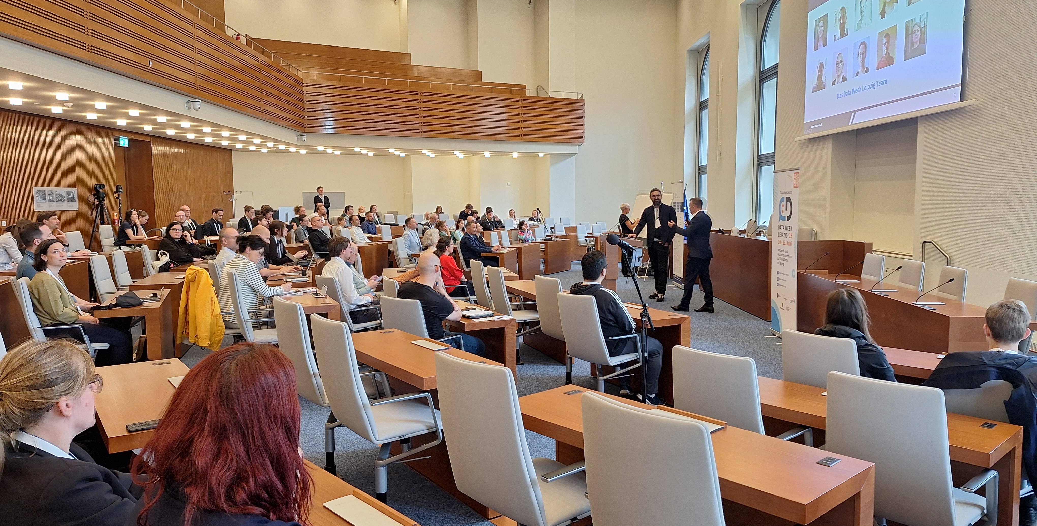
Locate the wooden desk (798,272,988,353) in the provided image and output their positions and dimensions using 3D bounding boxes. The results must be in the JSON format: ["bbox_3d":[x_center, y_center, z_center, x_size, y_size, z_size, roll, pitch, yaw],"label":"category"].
[{"bbox_3d":[3.965,0.638,7.627,0.580,0.750,4.150,0,5,5],"label":"wooden desk"}]

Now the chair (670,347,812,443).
[{"bbox_3d":[1.053,0.886,3.260,0.600,1.060,0.610,4,7,44],"label":"chair"}]

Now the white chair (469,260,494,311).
[{"bbox_3d":[-0.212,0.455,8.160,0.620,1.000,0.600,-2,5,-21],"label":"white chair"}]

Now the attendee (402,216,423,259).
[{"bbox_3d":[-1.793,-0.113,12.539,0.750,1.430,0.520,0,5,7],"label":"attendee"}]

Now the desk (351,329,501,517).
[{"bbox_3d":[-0.589,0.835,3.689,0.434,0.750,1.236,-4,6,-35],"label":"desk"}]

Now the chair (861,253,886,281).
[{"bbox_3d":[3.969,0.416,8.204,0.550,1.020,0.555,-1,5,-1],"label":"chair"}]

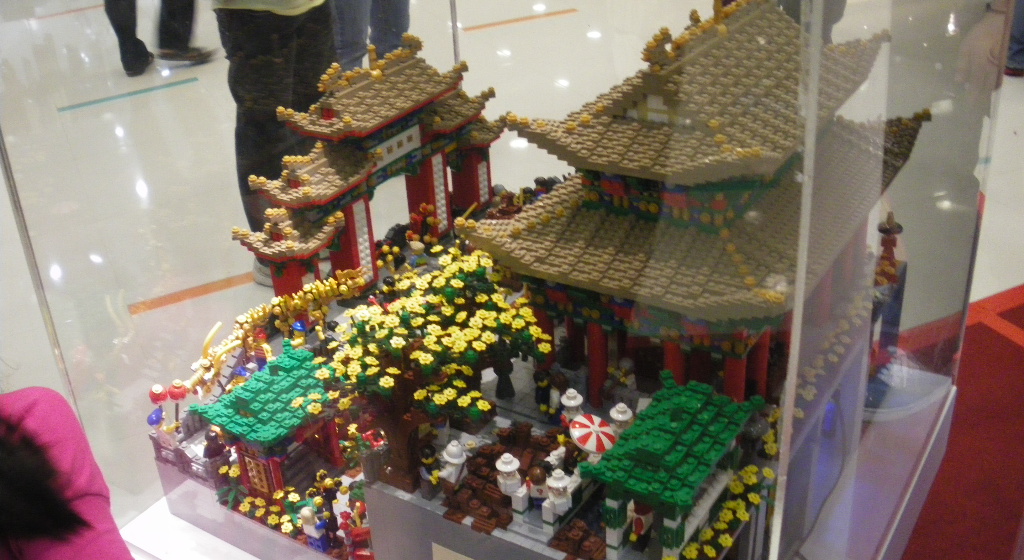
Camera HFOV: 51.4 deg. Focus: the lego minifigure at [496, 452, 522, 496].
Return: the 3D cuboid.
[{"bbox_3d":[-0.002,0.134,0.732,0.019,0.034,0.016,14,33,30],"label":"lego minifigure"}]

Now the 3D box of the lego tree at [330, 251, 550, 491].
[{"bbox_3d":[-0.054,0.070,0.774,0.158,0.158,0.145,-3,28,2],"label":"lego tree"}]

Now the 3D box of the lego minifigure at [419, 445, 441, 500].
[{"bbox_3d":[-0.057,0.133,0.744,0.014,0.041,0.019,15,35,29],"label":"lego minifigure"}]

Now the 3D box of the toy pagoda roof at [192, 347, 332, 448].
[{"bbox_3d":[-0.202,0.090,0.911,0.092,0.028,0.120,14,33,30],"label":"toy pagoda roof"}]

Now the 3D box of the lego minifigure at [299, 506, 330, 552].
[{"bbox_3d":[-0.162,0.201,0.868,0.021,0.041,0.016,14,33,30],"label":"lego minifigure"}]

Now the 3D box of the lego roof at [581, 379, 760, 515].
[{"bbox_3d":[0.104,0.096,0.679,0.076,0.037,0.117,15,35,29],"label":"lego roof"}]

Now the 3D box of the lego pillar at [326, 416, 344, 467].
[{"bbox_3d":[-0.153,0.139,0.928,0.009,0.053,0.009,15,35,29],"label":"lego pillar"}]

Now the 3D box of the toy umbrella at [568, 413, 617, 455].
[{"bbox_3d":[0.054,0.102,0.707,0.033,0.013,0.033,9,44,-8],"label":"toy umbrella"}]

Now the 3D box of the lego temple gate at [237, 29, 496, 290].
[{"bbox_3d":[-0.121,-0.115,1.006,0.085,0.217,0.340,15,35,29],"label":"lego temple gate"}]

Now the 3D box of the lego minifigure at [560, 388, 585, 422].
[{"bbox_3d":[0.045,0.102,0.786,0.020,0.043,0.016,2,31,9],"label":"lego minifigure"}]

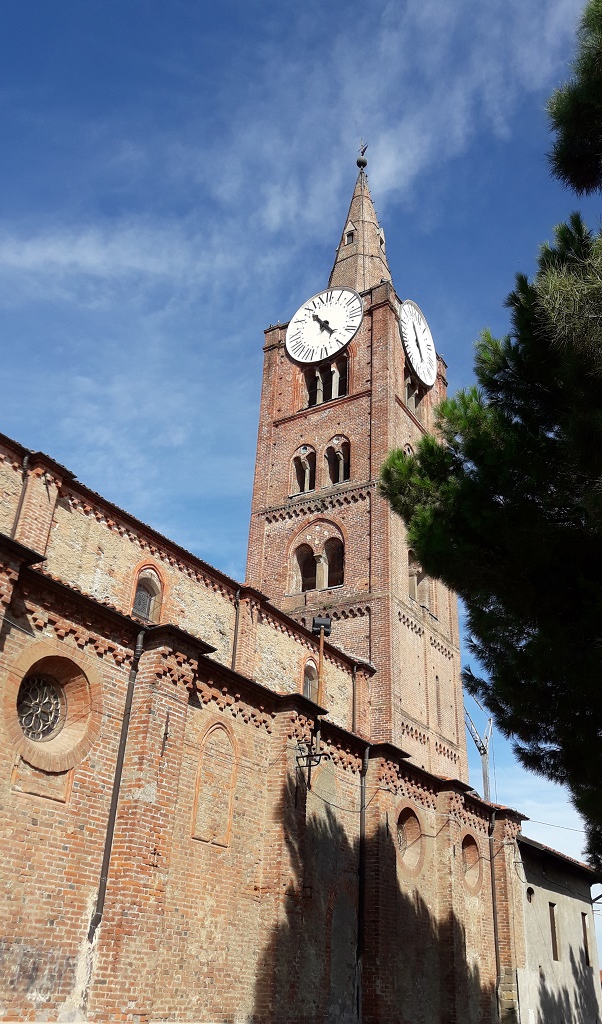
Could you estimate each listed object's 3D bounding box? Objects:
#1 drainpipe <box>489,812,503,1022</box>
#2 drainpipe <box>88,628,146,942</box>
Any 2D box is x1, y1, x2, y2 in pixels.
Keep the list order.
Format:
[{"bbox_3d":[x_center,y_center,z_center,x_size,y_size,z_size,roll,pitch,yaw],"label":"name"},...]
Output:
[{"bbox_3d":[6.064,12.321,25.523,0.200,5.800,0.130,-15,-34,29],"label":"drainpipe"},{"bbox_3d":[-2.851,4.210,13.225,0.220,4.700,0.130,-15,-34,29],"label":"drainpipe"}]

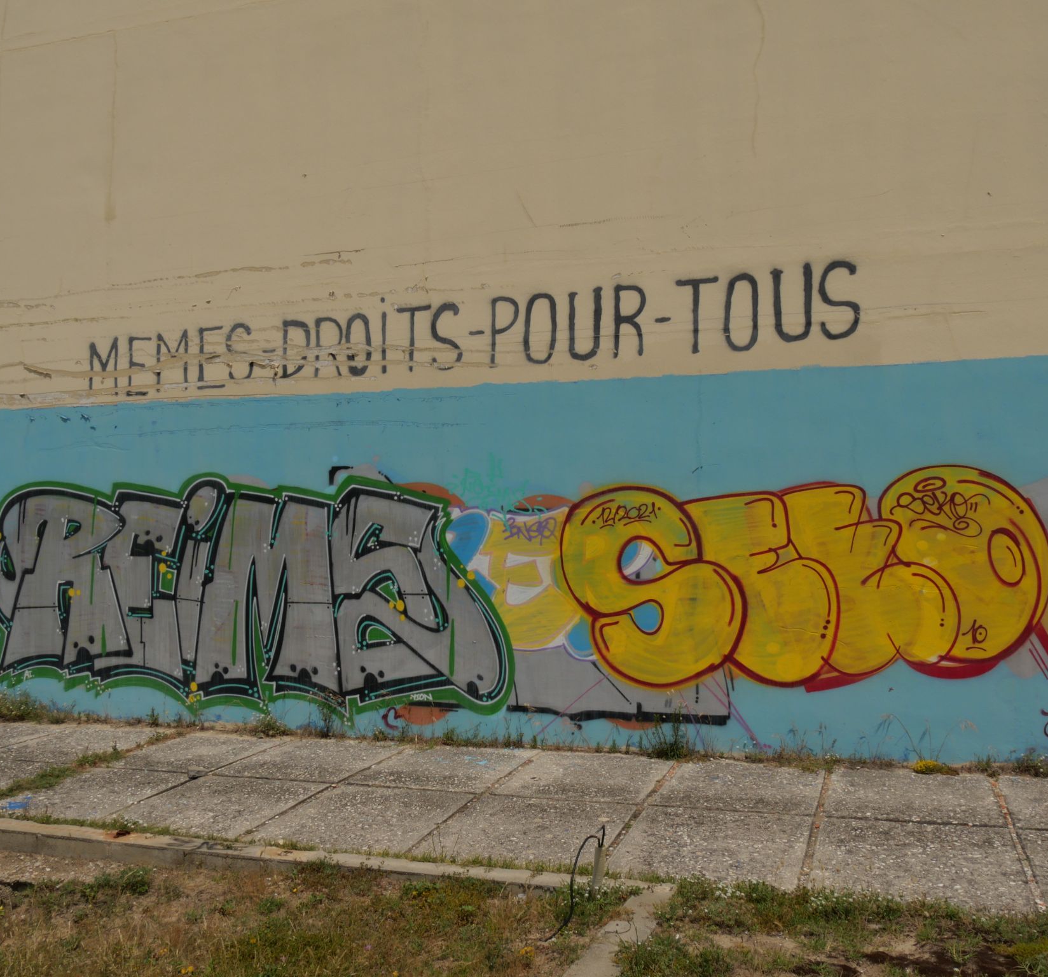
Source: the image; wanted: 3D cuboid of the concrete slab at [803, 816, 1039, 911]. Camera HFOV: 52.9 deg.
[{"bbox_3d":[1.869,1.802,5.027,0.922,0.080,1.140,-2,-1,19],"label":"concrete slab"}]

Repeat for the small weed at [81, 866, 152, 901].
[{"bbox_3d":[-1.969,1.915,5.109,0.262,0.090,0.190,-1,-2,19],"label":"small weed"}]

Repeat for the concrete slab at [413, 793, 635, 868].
[{"bbox_3d":[0.057,1.853,5.627,0.925,0.080,1.093,-2,-1,19],"label":"concrete slab"}]

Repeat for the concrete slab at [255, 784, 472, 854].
[{"bbox_3d":[-0.837,1.794,5.660,0.889,0.080,1.081,-1,-2,18],"label":"concrete slab"}]

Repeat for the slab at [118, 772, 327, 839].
[{"bbox_3d":[-1.779,1.905,6.257,0.892,0.080,0.998,-2,-1,19],"label":"slab"}]

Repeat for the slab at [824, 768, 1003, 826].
[{"bbox_3d":[2.185,1.768,5.937,0.894,0.080,1.076,-1,-2,18],"label":"slab"}]

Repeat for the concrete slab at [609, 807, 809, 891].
[{"bbox_3d":[0.934,1.761,5.119,0.871,0.080,1.110,-1,-2,18],"label":"concrete slab"}]

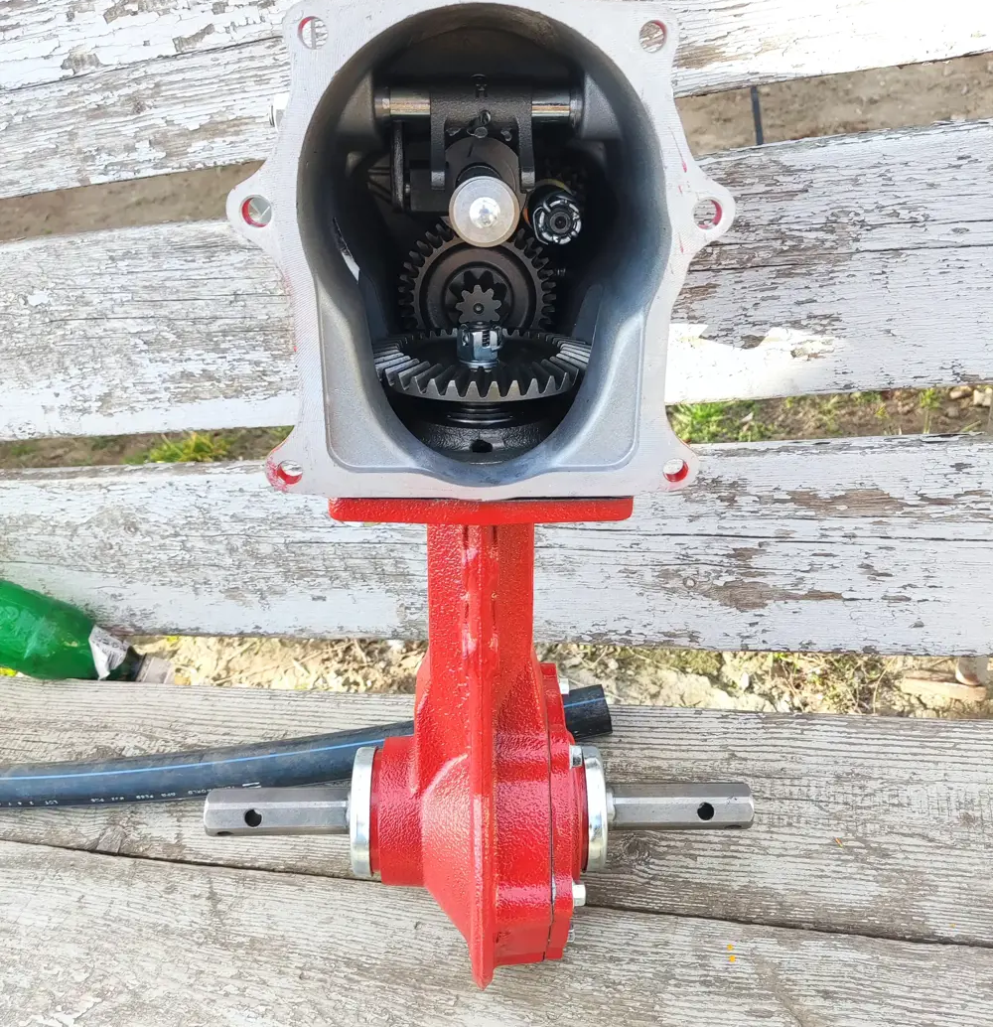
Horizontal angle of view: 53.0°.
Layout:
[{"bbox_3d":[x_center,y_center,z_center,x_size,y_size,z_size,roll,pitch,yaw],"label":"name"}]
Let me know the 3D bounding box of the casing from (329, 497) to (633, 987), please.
[{"bbox_3d":[-0.009,0.110,0.536,0.138,0.305,0.165,0,23,-2],"label":"casing"}]

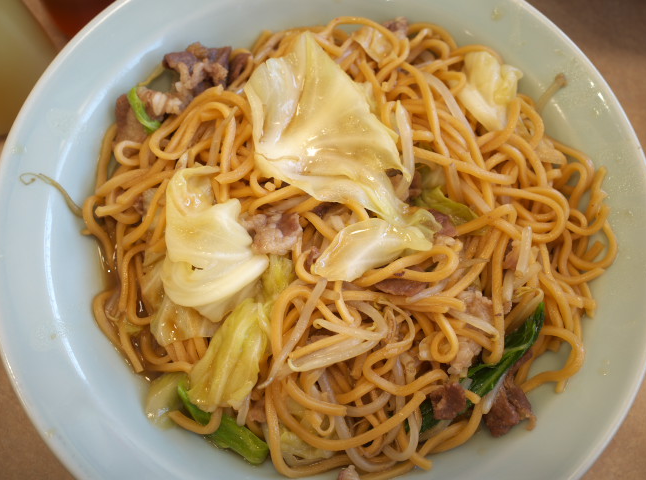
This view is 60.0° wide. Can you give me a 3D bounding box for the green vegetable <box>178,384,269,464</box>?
[{"bbox_3d":[-0.039,0.069,0.206,0.042,0.013,0.013,33,74,8],"label":"green vegetable"}]

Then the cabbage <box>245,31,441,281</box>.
[{"bbox_3d":[0.003,-0.035,0.220,0.059,0.026,0.099,-26,75,-10],"label":"cabbage"}]

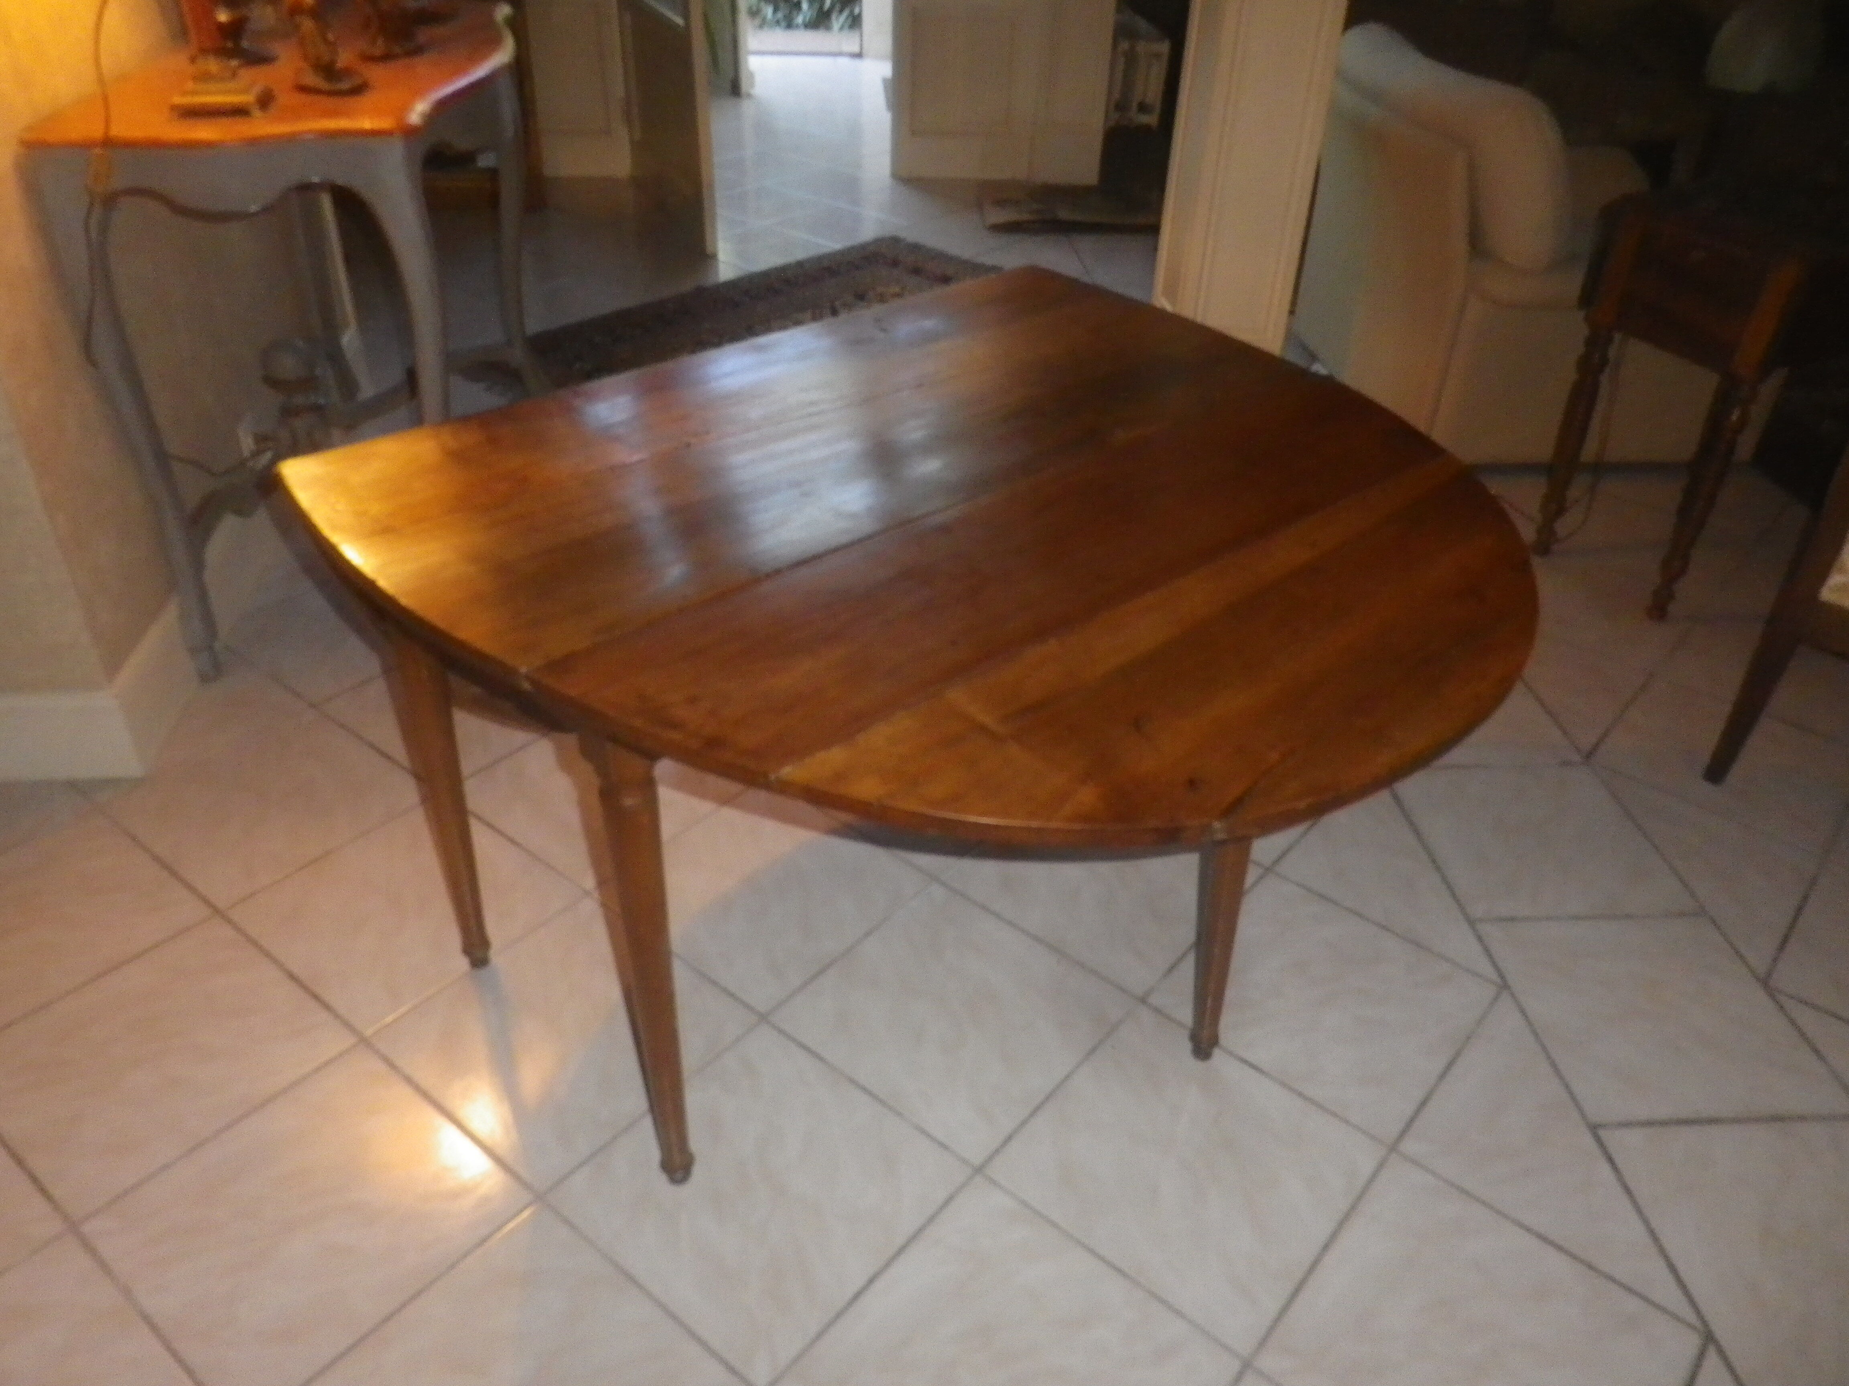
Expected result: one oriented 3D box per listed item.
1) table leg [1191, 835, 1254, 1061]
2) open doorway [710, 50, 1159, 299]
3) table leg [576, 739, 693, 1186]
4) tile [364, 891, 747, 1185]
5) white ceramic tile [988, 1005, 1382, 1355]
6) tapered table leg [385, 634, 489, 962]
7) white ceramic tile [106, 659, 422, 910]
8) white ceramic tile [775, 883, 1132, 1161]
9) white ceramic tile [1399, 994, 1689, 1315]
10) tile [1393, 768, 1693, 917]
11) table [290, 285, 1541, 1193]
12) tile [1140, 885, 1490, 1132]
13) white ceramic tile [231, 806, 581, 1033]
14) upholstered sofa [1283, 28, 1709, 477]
[{"bbox_3d":[0.397,0.229,1.718,0.060,0.700,0.060,-29,43,-35],"label":"table leg"},{"bbox_3d":[0.061,-2.169,3.664,1.408,2.072,0.252,-1,34,-6],"label":"open doorway"},{"bbox_3d":[-0.309,0.327,1.526,0.062,0.700,0.062,-27,43,-36],"label":"table leg"},{"bbox_3d":[-0.511,0.485,1.918,0.390,0.010,0.390,26,40,31],"label":"tile"},{"bbox_3d":[0.302,0.536,1.530,0.334,0.010,0.334,26,41,31],"label":"white ceramic tile"},{"bbox_3d":[-0.661,0.116,1.823,0.062,0.700,0.062,-27,43,-36],"label":"tapered table leg"},{"bbox_3d":[-0.974,0.163,2.003,0.334,0.010,0.334,26,41,31],"label":"white ceramic tile"},{"bbox_3d":[0.045,0.472,1.971,0.390,0.010,0.390,26,40,31],"label":"white ceramic tile"},{"bbox_3d":[0.893,0.609,1.819,0.390,0.010,0.390,26,40,31],"label":"white ceramic tile"},{"bbox_3d":[0.924,0.221,2.037,0.334,0.010,0.334,-1,34,-6],"label":"tile"},{"bbox_3d":[0.078,0.088,1.529,1.132,0.718,1.031,-26,43,-36],"label":"table"},{"bbox_3d":[0.524,0.398,1.750,0.334,0.010,0.334,26,41,31],"label":"tile"},{"bbox_3d":[-0.815,0.336,2.123,0.390,0.010,0.390,26,40,31],"label":"white ceramic tile"},{"bbox_3d":[1.543,-1.264,3.521,0.885,0.835,1.328,-1,34,-6],"label":"upholstered sofa"}]

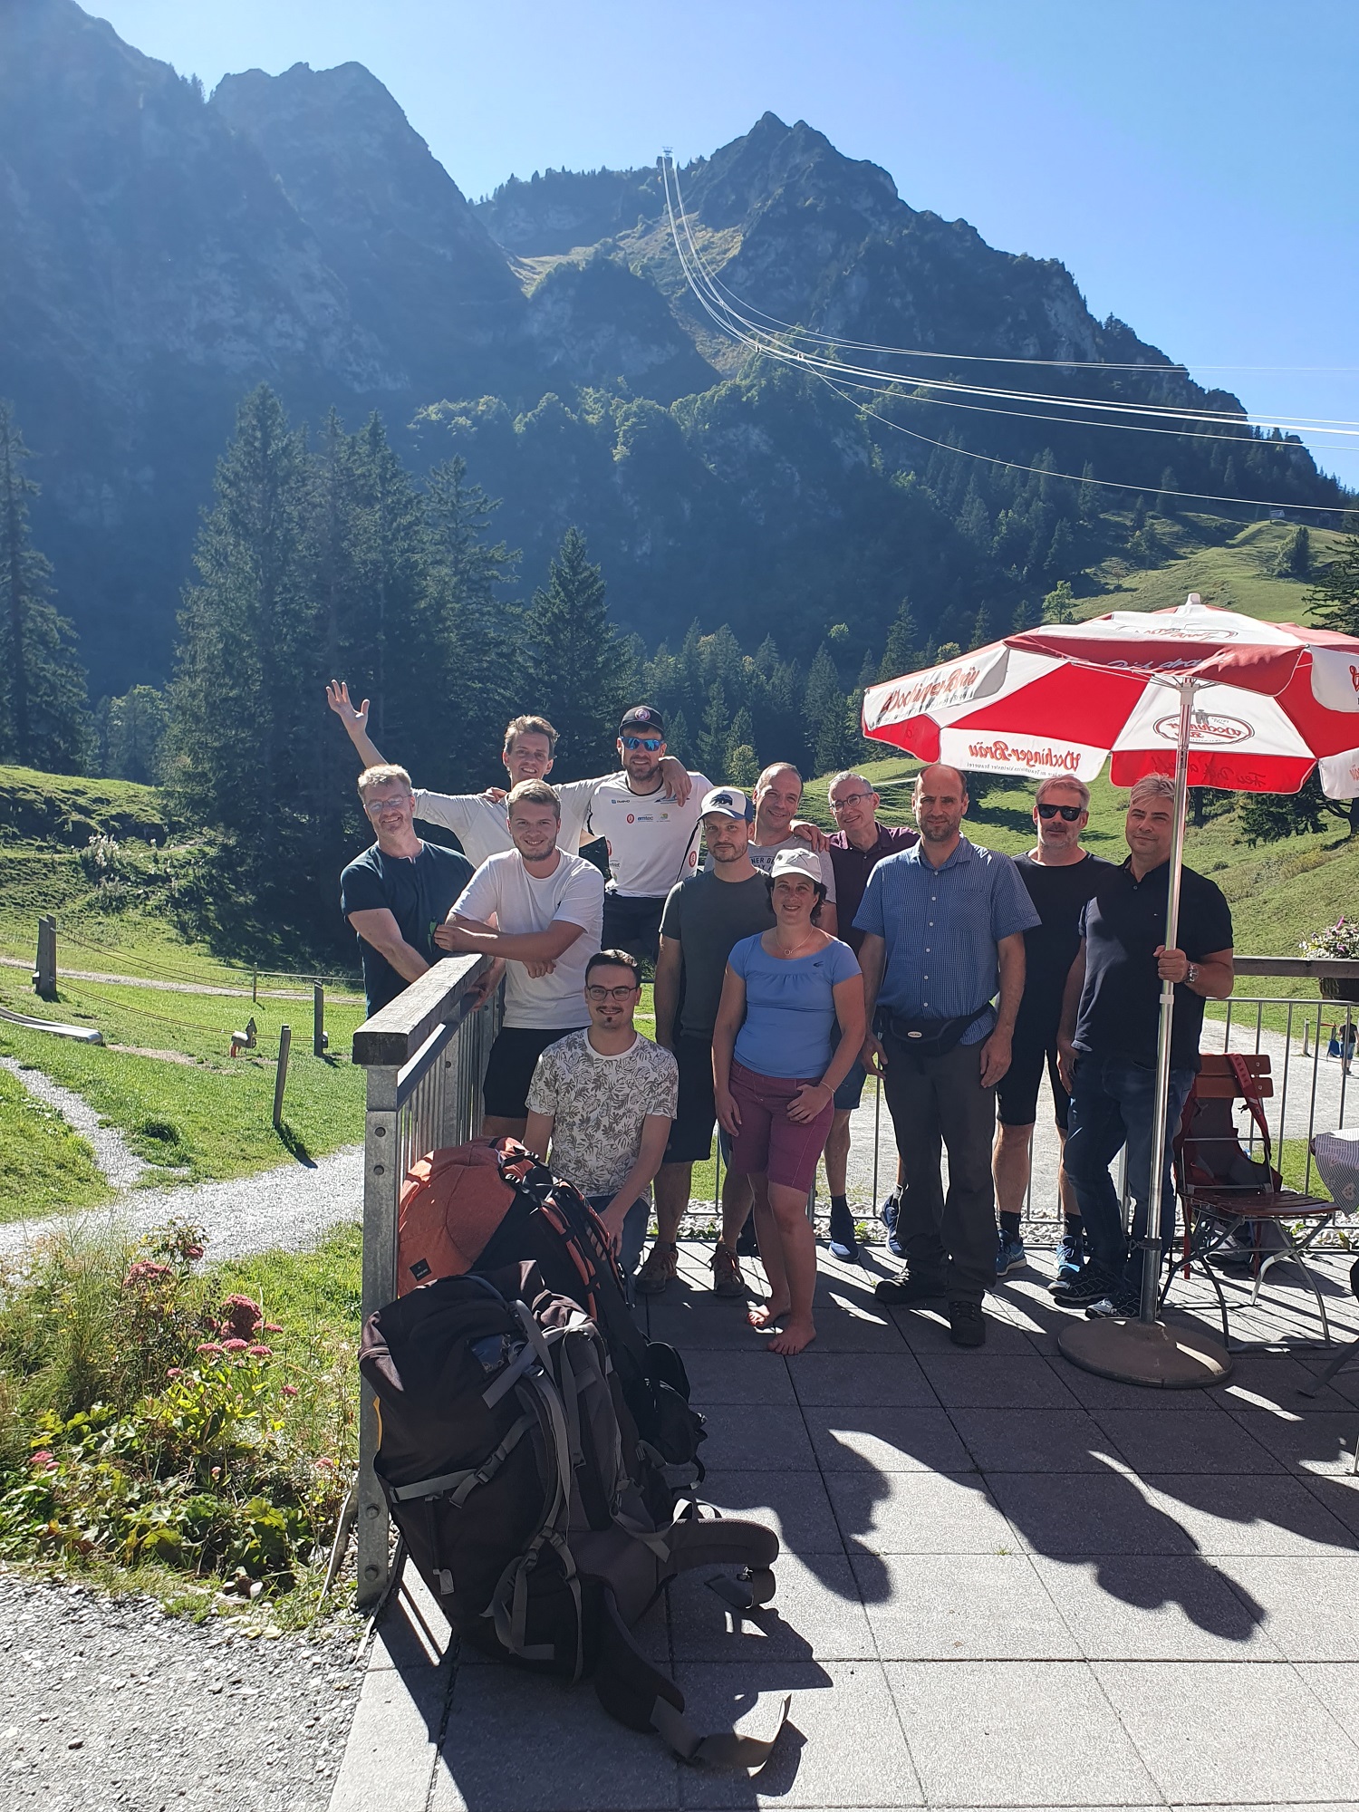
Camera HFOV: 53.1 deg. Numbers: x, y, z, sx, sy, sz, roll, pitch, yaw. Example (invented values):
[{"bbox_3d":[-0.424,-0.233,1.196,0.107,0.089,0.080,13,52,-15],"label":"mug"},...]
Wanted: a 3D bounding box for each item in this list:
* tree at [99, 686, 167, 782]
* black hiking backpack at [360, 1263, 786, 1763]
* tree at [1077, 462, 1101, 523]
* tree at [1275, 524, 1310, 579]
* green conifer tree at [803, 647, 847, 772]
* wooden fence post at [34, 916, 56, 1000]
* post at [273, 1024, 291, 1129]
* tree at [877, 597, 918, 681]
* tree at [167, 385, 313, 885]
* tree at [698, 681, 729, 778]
[{"bbox_3d":[-50.252,-15.472,125.000,6.501,9.751,6.501,2,2,0],"label":"tree"},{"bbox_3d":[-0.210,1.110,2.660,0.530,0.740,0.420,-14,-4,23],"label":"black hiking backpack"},{"bbox_3d":[120.241,-121.489,400.000,7.073,17.891,7.073,2,2,0],"label":"tree"},{"bbox_3d":[135.271,-78.323,300.000,8.113,12.170,8.113,2,2,0],"label":"tree"},{"bbox_3d":[20.993,-27.889,195.000,6.491,19.066,6.491,2,2,0],"label":"green conifer tree"},{"bbox_3d":[-9.330,0.770,20.000,0.310,1.230,0.250,2,2,0],"label":"wooden fence post"},{"bbox_3d":[-3.793,1.636,13.000,0.110,1.000,0.110,2,2,0],"label":"post"},{"bbox_3d":[41.783,-49.761,260.000,7.572,18.660,7.572,2,2,0],"label":"tree"},{"bbox_3d":[-24.183,-14.822,75.000,8.191,27.694,8.191,2,2,0],"label":"tree"},{"bbox_3d":[4.868,-25.049,195.000,4.665,14.198,4.665,2,2,0],"label":"tree"}]

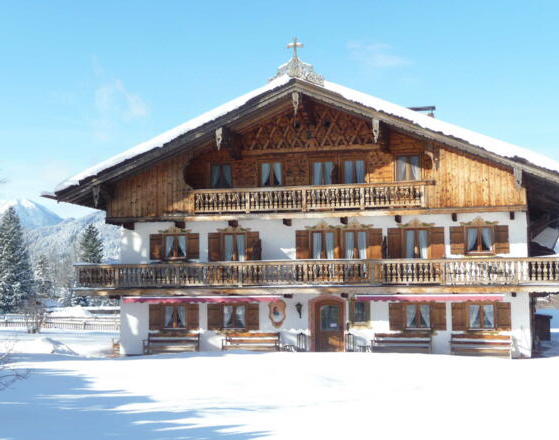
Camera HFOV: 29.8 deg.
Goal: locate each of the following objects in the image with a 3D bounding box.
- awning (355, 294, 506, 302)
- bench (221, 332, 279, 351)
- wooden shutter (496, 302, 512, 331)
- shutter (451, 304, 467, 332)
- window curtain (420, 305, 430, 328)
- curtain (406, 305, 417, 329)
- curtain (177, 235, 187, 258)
[{"bbox_3d":[5.347,2.793,37.280,5.339,0.265,0.400,-2,-6,16],"label":"awning"},{"bbox_3d":[-1.023,4.529,38.028,2.034,0.850,0.580,-2,-5,15],"label":"bench"},{"bbox_3d":[8.016,3.468,37.480,0.504,1.013,0.060,-2,-4,17],"label":"wooden shutter"},{"bbox_3d":[6.485,3.503,37.940,0.527,1.004,0.060,-2,-4,17],"label":"shutter"},{"bbox_3d":[5.239,3.463,37.719,0.374,0.858,0.080,-2,-6,16],"label":"window curtain"},{"bbox_3d":[4.772,3.475,37.854,0.362,0.861,0.080,-2,-6,16],"label":"curtain"},{"bbox_3d":[-3.839,1.063,41.389,0.381,0.906,0.080,-2,-4,17],"label":"curtain"}]

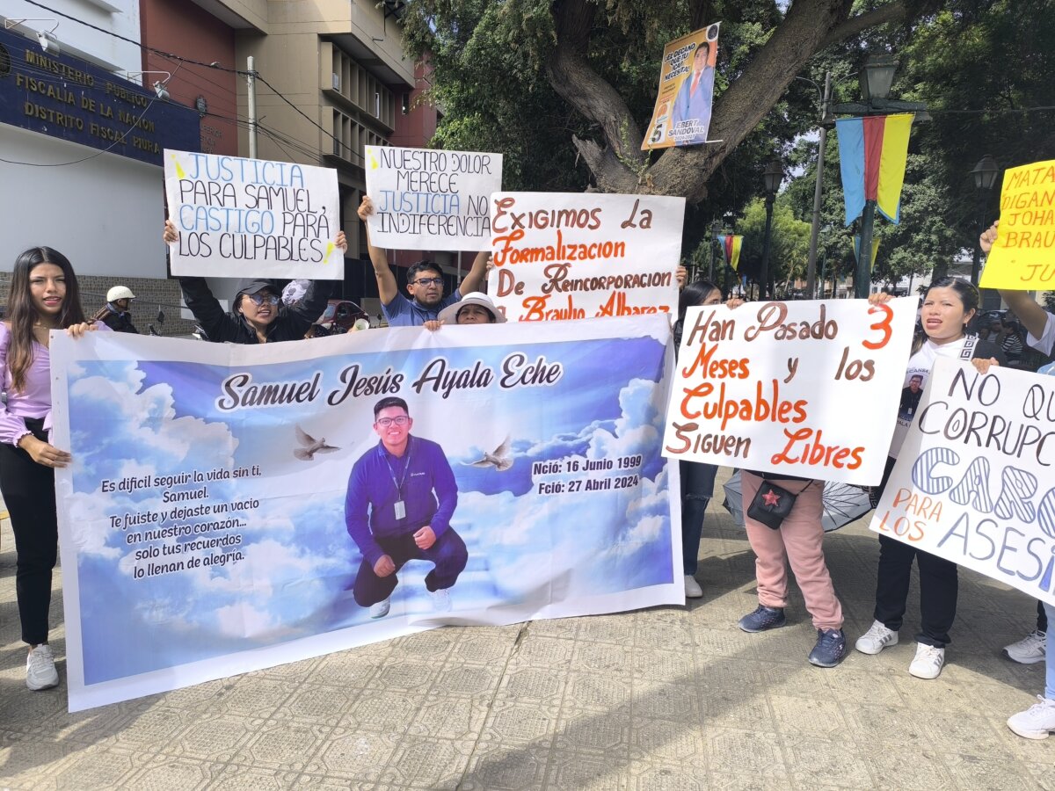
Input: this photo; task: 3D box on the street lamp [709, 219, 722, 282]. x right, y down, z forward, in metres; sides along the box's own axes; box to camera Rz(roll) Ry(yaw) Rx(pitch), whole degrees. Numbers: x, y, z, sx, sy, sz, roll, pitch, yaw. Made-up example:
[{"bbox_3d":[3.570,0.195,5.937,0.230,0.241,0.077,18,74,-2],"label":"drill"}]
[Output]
[{"bbox_3d":[4.663,-2.548,17.832,0.450,3.740,0.450,2,7,0],"label":"street lamp"}]

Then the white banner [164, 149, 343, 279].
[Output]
[{"bbox_3d":[-1.082,-0.713,2.828,0.660,0.485,0.030,-3,0,-30],"label":"white banner"}]

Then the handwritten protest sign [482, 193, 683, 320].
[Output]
[{"bbox_3d":[0.269,-0.618,3.345,0.915,0.660,0.030,1,9,-2],"label":"handwritten protest sign"}]

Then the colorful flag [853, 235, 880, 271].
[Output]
[{"bbox_3d":[8.365,-3.483,17.300,0.720,0.930,0.100,2,7,0],"label":"colorful flag"}]

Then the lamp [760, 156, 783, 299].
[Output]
[{"bbox_3d":[4.843,-2.628,14.299,0.450,4.220,0.450,2,8,9],"label":"lamp"}]

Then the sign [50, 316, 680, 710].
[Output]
[{"bbox_3d":[-0.465,0.356,2.761,2.370,1.290,0.170,-3,0,-18],"label":"sign"}]

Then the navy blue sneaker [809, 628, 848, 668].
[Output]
[{"bbox_3d":[1.247,1.033,2.895,0.095,0.098,0.245,7,10,36],"label":"navy blue sneaker"}]

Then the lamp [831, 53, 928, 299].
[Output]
[{"bbox_3d":[4.029,-1.827,8.404,1.100,4.280,0.500,2,8,9],"label":"lamp"}]

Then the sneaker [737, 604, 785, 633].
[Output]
[{"bbox_3d":[1.062,0.998,3.160,0.245,0.098,0.095,-3,9,-23],"label":"sneaker"}]

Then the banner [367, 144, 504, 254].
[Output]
[{"bbox_3d":[-0.458,-0.958,3.465,0.650,0.490,0.030,1,28,-4],"label":"banner"}]

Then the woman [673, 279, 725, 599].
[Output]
[{"bbox_3d":[0.865,0.213,3.601,0.480,1.590,0.400,-2,8,-23],"label":"woman"}]

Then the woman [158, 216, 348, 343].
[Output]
[{"bbox_3d":[-1.145,0.150,3.066,0.720,1.740,0.500,-2,8,-28],"label":"woman"}]

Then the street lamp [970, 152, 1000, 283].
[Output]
[{"bbox_3d":[6.289,-1.518,9.845,0.450,3.770,0.450,2,7,0],"label":"street lamp"}]

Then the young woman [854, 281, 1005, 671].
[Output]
[{"bbox_3d":[1.632,0.312,2.936,0.520,1.600,0.440,8,9,40],"label":"young woman"}]

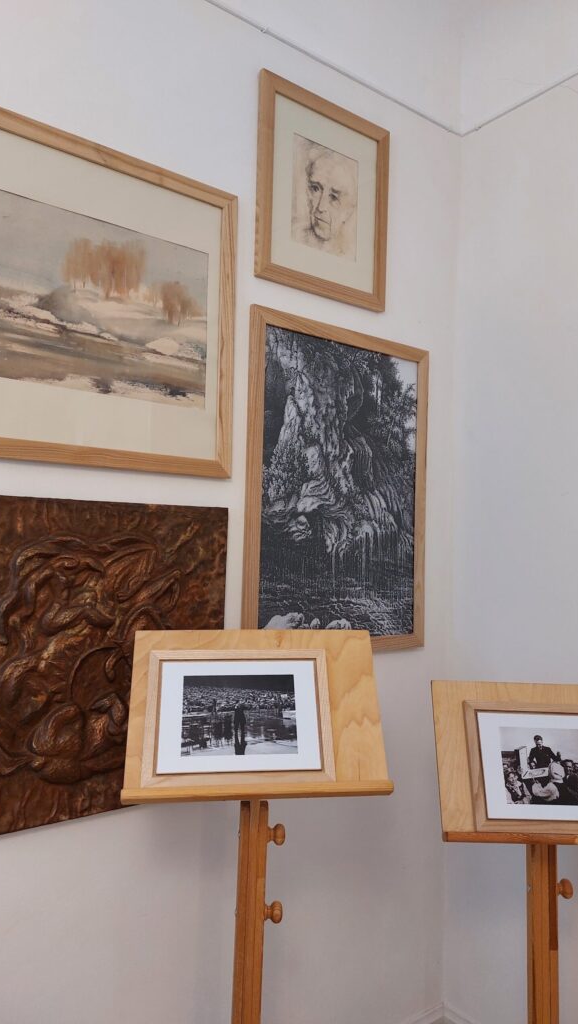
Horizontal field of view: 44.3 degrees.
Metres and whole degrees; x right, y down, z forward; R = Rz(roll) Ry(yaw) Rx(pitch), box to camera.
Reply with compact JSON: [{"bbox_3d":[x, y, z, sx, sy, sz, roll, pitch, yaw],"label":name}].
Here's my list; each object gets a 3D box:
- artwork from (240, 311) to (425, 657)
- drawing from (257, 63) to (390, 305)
[{"bbox_3d":[0.160,-0.055,2.036,0.666,0.933,0.027,3,-2,-37],"label":"artwork"},{"bbox_3d":[0.106,-0.883,2.006,0.459,0.543,0.027,3,-2,-37],"label":"drawing"}]

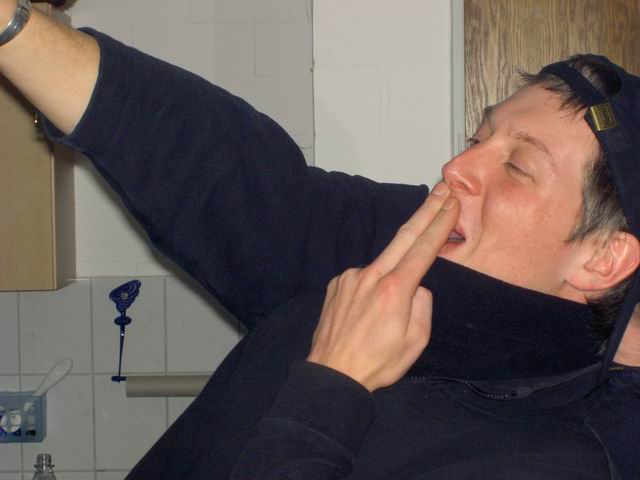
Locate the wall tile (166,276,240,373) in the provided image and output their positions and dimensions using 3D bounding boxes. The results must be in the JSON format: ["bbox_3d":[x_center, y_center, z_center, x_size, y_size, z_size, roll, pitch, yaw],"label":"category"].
[{"bbox_3d":[-0.241,0.175,4.425,0.150,0.200,0.010,-1,3,0],"label":"wall tile"}]

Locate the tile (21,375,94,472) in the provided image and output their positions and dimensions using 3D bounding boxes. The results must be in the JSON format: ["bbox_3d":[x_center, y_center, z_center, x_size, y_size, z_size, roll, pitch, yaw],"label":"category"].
[{"bbox_3d":[-0.541,0.379,4.435,0.150,0.200,0.010,-1,3,0],"label":"tile"}]

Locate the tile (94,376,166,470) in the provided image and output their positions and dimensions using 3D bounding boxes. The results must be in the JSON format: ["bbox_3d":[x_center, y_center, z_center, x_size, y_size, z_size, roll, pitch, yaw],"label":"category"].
[{"bbox_3d":[-0.392,0.379,4.435,0.150,0.200,0.010,-1,3,0],"label":"tile"}]

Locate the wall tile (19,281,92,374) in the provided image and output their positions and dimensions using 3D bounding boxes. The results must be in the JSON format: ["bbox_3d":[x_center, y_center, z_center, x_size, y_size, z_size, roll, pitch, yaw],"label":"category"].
[{"bbox_3d":[-0.545,0.180,4.425,0.150,0.200,0.010,-1,3,0],"label":"wall tile"}]

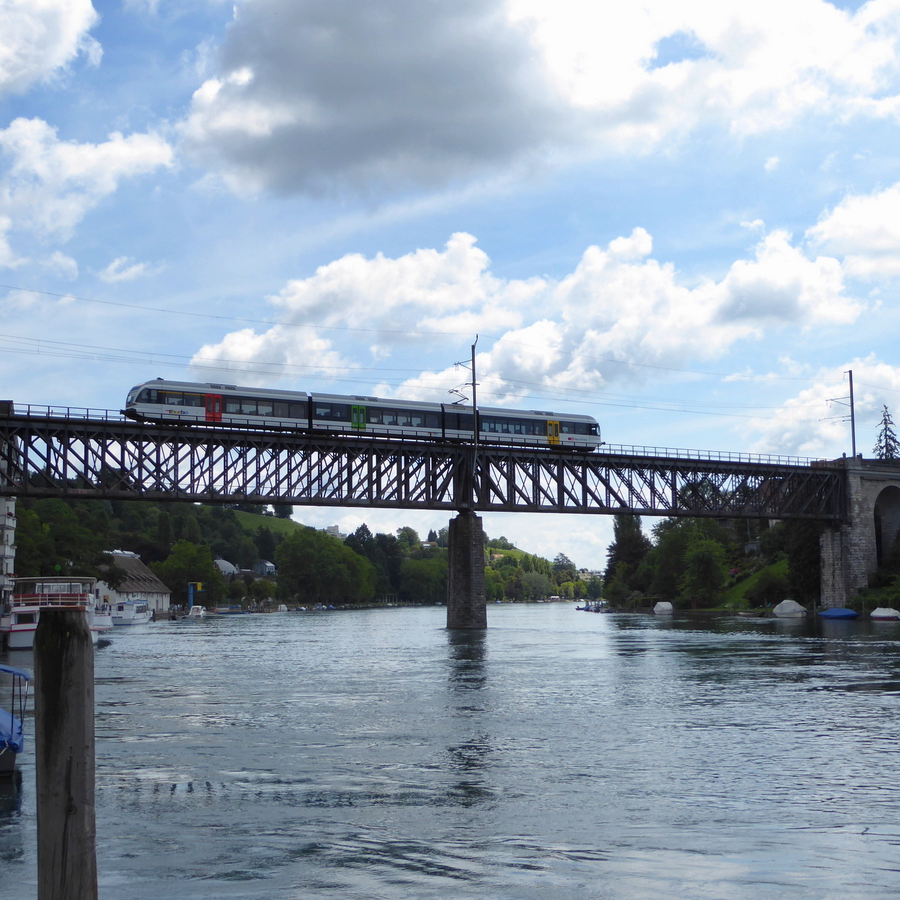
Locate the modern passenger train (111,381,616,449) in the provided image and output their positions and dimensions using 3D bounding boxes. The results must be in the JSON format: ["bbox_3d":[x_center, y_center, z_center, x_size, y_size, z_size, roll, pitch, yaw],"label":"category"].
[{"bbox_3d":[-5.426,-2.671,146.126,54.000,3.950,3.000,3,-7,-38],"label":"modern passenger train"}]

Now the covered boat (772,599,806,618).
[{"bbox_3d":[40.732,18.986,190.907,1.800,2.100,4.100,5,-7,-45],"label":"covered boat"}]

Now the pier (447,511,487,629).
[{"bbox_3d":[1.600,11.221,150.270,2.150,11.020,4.500,3,-7,-38],"label":"pier"}]

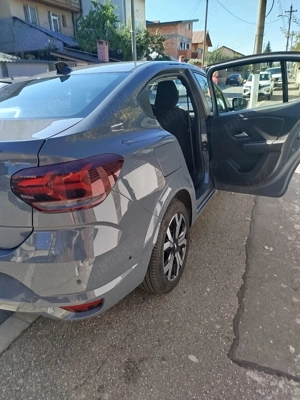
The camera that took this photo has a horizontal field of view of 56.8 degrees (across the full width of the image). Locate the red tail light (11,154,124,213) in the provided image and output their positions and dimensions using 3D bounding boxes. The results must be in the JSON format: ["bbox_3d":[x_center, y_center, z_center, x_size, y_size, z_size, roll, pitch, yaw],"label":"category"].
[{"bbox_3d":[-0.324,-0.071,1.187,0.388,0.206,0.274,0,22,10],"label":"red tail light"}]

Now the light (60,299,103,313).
[{"bbox_3d":[-0.288,0.458,1.191,0.177,0.050,0.040,-3,21,2],"label":"light"}]

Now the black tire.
[{"bbox_3d":[0.100,0.299,1.864,0.200,0.620,0.620,6,24,26],"label":"black tire"}]

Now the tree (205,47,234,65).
[{"bbox_3d":[10.025,-19.546,40.000,4.400,4.800,4.200,2,21,14],"label":"tree"}]

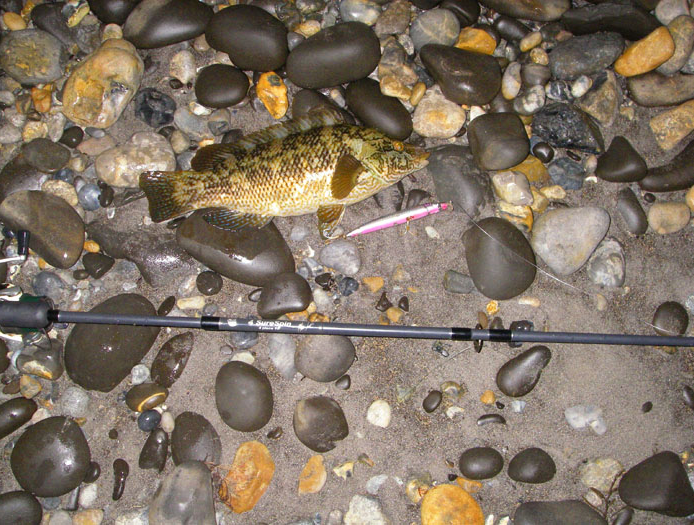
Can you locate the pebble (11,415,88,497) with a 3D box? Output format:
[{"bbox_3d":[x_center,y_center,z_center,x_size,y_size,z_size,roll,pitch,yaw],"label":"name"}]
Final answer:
[{"bbox_3d":[-0.315,0.209,0.821,0.082,0.049,0.084,-29,80,-6],"label":"pebble"}]

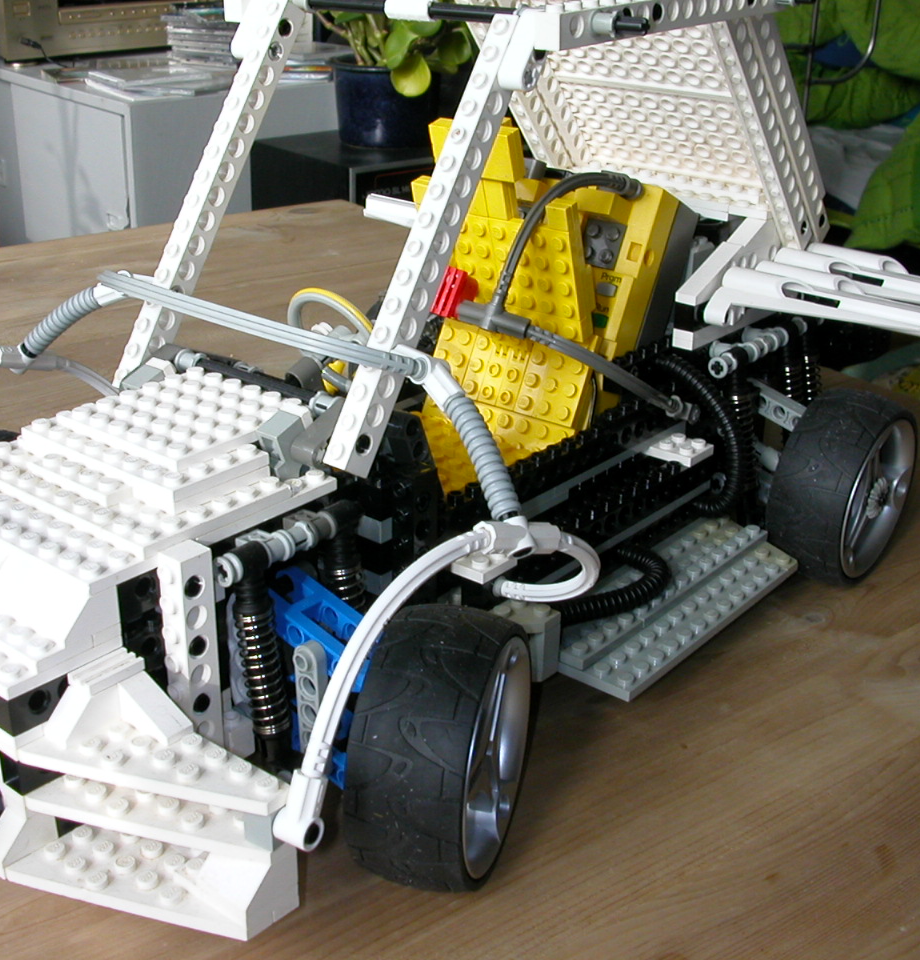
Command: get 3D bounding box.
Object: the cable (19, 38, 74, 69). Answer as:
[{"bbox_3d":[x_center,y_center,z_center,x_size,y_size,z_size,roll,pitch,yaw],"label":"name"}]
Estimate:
[{"bbox_3d":[-0.656,-0.676,2.170,0.065,0.046,0.065,-19,31,-35],"label":"cable"}]

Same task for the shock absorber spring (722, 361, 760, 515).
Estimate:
[{"bbox_3d":[0.105,-0.016,0.506,0.011,0.061,0.011,11,32,40],"label":"shock absorber spring"}]

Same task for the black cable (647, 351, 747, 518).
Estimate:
[{"bbox_3d":[0.087,-0.020,0.487,0.026,0.060,0.038,19,30,36],"label":"black cable"}]

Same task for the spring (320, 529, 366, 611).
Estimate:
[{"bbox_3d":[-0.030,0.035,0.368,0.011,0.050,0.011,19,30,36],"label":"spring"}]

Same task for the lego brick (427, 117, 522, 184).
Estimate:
[{"bbox_3d":[0.006,-0.106,0.438,0.032,0.016,0.007,19,46,36],"label":"lego brick"}]

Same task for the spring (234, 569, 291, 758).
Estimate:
[{"bbox_3d":[-0.050,0.047,0.348,0.011,0.054,0.011,9,22,39],"label":"spring"}]

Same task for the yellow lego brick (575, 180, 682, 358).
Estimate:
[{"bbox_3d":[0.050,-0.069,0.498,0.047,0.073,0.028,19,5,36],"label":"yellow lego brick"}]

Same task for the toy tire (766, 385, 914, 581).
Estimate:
[{"bbox_3d":[0.138,0.002,0.488,0.034,0.069,0.069,19,30,35],"label":"toy tire"}]

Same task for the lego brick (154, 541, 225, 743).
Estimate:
[{"bbox_3d":[-0.066,0.046,0.339,0.008,0.064,0.011,19,30,36],"label":"lego brick"}]

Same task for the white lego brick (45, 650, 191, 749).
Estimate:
[{"bbox_3d":[-0.076,0.051,0.305,0.024,0.013,0.024,19,31,36],"label":"white lego brick"}]

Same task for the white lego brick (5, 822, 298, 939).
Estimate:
[{"bbox_3d":[-0.069,0.085,0.303,0.057,0.016,0.038,19,31,36],"label":"white lego brick"}]

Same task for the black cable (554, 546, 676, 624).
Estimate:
[{"bbox_3d":[0.045,0.034,0.432,0.029,0.010,0.060,19,30,36],"label":"black cable"}]

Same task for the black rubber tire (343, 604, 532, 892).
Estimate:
[{"bbox_3d":[-0.004,0.067,0.345,0.029,0.070,0.070,8,25,16],"label":"black rubber tire"}]

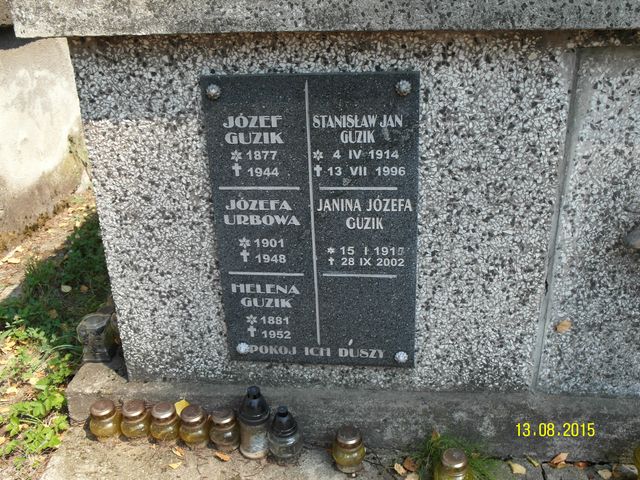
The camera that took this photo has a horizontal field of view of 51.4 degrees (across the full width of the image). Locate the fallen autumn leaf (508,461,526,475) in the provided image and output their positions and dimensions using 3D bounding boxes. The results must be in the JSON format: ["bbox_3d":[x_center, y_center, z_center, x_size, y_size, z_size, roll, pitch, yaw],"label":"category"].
[{"bbox_3d":[0.423,0.483,1.418,0.030,0.009,0.043,-14,26,-30],"label":"fallen autumn leaf"}]

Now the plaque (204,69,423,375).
[{"bbox_3d":[-0.009,-0.022,1.361,0.412,0.626,0.024,1,22,7],"label":"plaque"}]

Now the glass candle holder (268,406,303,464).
[{"bbox_3d":[-0.075,0.422,1.464,0.076,0.123,0.076,0,22,0],"label":"glass candle holder"}]

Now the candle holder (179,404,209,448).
[{"bbox_3d":[-0.284,0.421,1.510,0.068,0.086,0.068,3,22,7],"label":"candle holder"}]

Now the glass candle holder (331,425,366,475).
[{"bbox_3d":[0.061,0.446,1.432,0.070,0.095,0.070,3,22,7],"label":"glass candle holder"}]

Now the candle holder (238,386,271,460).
[{"bbox_3d":[-0.144,0.399,1.473,0.070,0.165,0.070,3,22,7],"label":"candle holder"}]

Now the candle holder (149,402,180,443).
[{"bbox_3d":[-0.357,0.413,1.522,0.068,0.085,0.068,3,22,7],"label":"candle holder"}]

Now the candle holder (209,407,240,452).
[{"bbox_3d":[-0.214,0.426,1.498,0.068,0.088,0.068,3,22,7],"label":"candle holder"}]

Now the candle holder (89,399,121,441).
[{"bbox_3d":[-0.492,0.406,1.522,0.068,0.085,0.068,3,22,7],"label":"candle holder"}]

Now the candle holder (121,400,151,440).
[{"bbox_3d":[-0.425,0.408,1.526,0.068,0.085,0.068,3,22,7],"label":"candle holder"}]

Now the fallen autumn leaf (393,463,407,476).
[{"bbox_3d":[0.172,0.489,1.428,0.021,0.010,0.038,-7,23,-17],"label":"fallen autumn leaf"}]

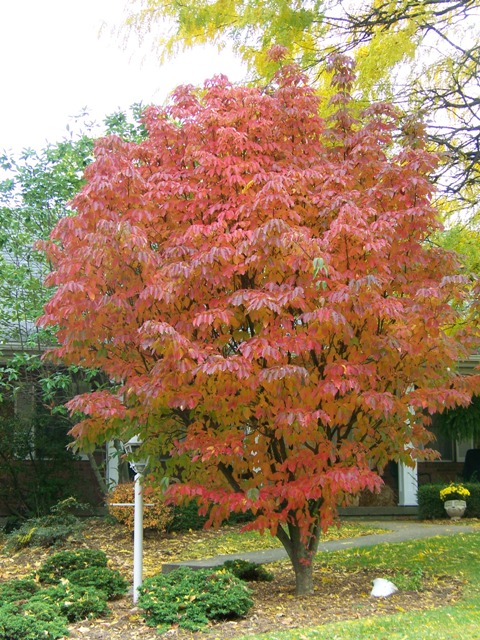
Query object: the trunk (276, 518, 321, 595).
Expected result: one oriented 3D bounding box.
[{"bbox_3d":[0.622,2.513,13.750,0.470,0.820,0.400,0,-5,0],"label":"trunk"}]

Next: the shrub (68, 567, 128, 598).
[{"bbox_3d":[-1.514,2.728,13.650,0.680,0.310,0.660,0,-5,0],"label":"shrub"}]

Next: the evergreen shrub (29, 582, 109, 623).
[{"bbox_3d":[-1.639,2.633,12.300,0.790,0.350,0.760,0,-5,0],"label":"evergreen shrub"}]

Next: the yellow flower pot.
[{"bbox_3d":[3.563,3.133,21.400,0.360,0.350,0.360,0,-5,0],"label":"yellow flower pot"}]

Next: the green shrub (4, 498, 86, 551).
[{"bbox_3d":[-2.705,2.872,18.000,1.150,0.600,1.100,0,-5,0],"label":"green shrub"}]

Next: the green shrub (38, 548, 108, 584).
[{"bbox_3d":[-1.890,2.745,14.600,0.800,0.380,0.750,0,-5,0],"label":"green shrub"}]

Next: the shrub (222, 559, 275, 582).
[{"bbox_3d":[0.074,2.806,14.700,0.640,0.270,0.620,0,-5,0],"label":"shrub"}]

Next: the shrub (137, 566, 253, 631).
[{"bbox_3d":[-0.425,2.547,12.100,1.080,0.500,1.000,0,-5,0],"label":"shrub"}]

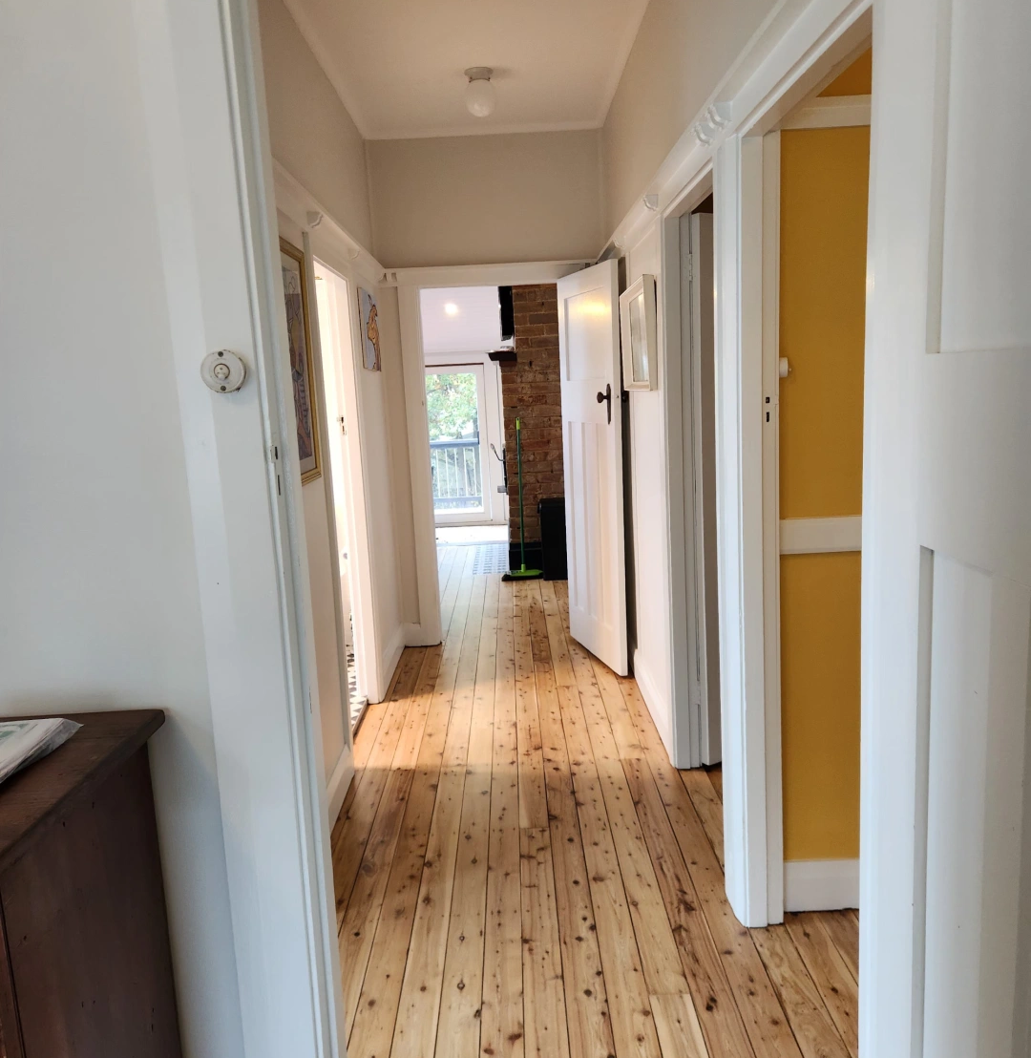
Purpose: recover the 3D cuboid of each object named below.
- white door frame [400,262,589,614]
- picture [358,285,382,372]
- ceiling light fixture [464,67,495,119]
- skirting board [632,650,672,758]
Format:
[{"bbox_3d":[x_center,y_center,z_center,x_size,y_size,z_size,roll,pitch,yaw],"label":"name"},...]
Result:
[{"bbox_3d":[-0.079,-0.399,5.210,1.050,2.140,0.120,-3,9,0],"label":"white door frame"},{"bbox_3d":[-0.746,-1.005,4.672,0.025,0.380,0.630,-3,9,0],"label":"picture"},{"bbox_3d":[-0.157,-1.933,4.056,0.130,0.192,0.130,-3,9,0],"label":"ceiling light fixture"},{"bbox_3d":[0.614,0.761,4.107,0.020,0.140,0.980,-3,9,0],"label":"skirting board"}]

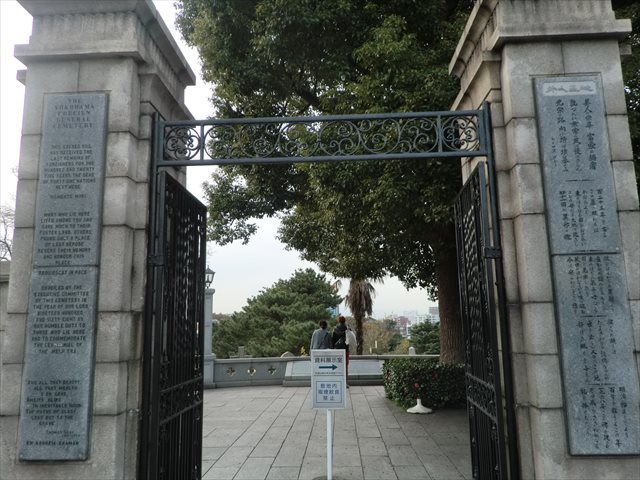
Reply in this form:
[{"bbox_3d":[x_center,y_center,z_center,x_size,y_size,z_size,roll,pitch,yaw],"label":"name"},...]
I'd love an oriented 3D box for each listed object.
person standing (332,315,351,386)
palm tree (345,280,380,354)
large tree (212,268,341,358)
[{"bbox_3d":[0.502,2.601,11.233,0.470,1.680,0.360,-1,-9,0],"label":"person standing"},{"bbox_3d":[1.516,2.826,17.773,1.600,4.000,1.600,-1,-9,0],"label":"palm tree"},{"bbox_3d":[-2.146,3.930,22.672,6.600,5.450,6.000,-1,-9,0],"label":"large tree"}]

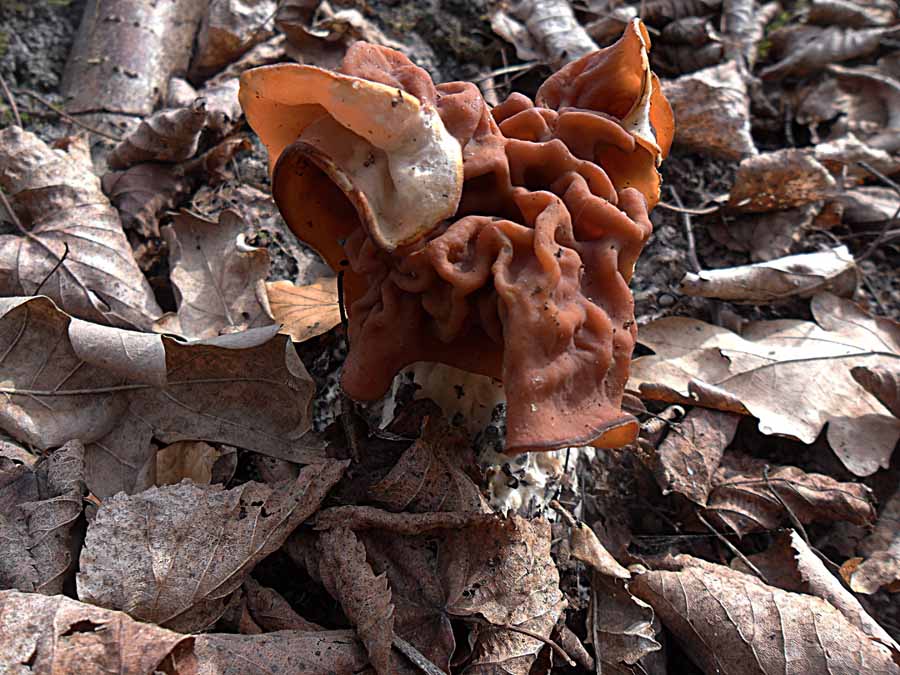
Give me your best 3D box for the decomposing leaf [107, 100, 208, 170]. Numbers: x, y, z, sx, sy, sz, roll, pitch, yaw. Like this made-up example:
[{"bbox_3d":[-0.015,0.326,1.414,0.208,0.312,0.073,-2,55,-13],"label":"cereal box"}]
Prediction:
[{"bbox_3d":[-0.172,-0.120,0.415,0.053,0.018,0.032,-10,58,-6],"label":"decomposing leaf"}]

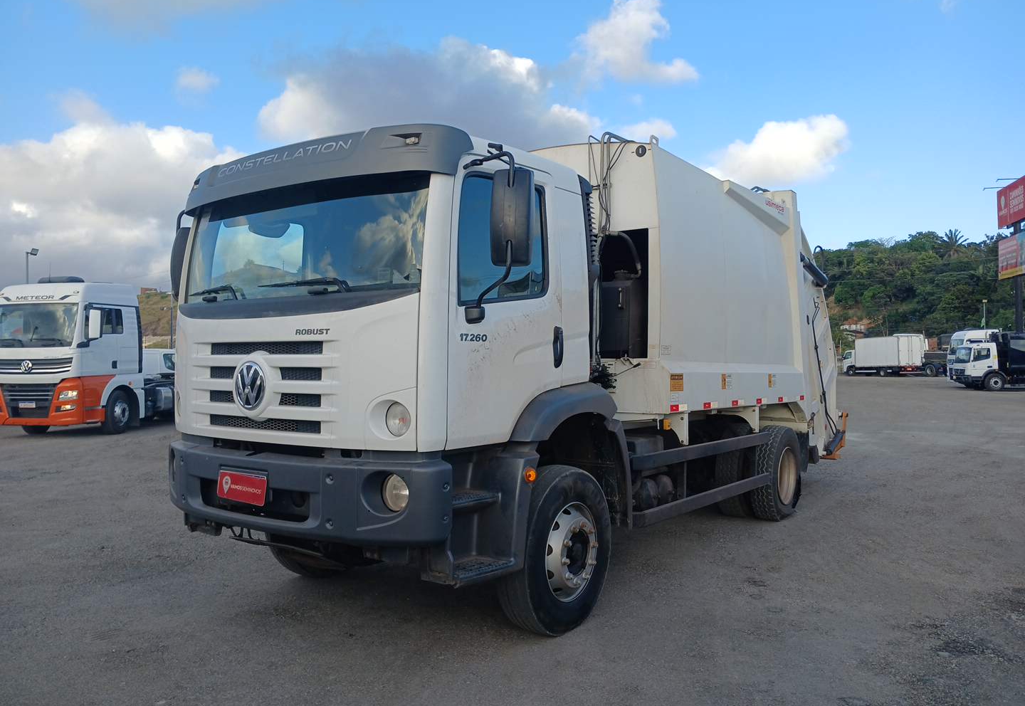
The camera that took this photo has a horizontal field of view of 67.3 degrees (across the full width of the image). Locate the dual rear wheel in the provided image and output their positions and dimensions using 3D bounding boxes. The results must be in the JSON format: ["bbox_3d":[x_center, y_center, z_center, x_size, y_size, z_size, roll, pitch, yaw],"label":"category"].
[{"bbox_3d":[2.664,1.293,8.283,0.590,0.990,1.000,-1,-2,36],"label":"dual rear wheel"}]

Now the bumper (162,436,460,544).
[{"bbox_3d":[-1.353,0.737,4.283,2.430,0.400,0.330,-1,-2,36],"label":"bumper"}]

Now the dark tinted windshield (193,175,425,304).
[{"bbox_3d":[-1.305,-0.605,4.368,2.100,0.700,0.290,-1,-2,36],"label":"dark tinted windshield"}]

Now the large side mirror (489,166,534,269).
[{"bbox_3d":[-0.009,-0.652,3.704,0.210,0.455,0.105,0,-2,28],"label":"large side mirror"}]

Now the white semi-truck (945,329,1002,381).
[{"bbox_3d":[33.100,0.250,51.900,6.200,3.800,2.500,0,-1,6],"label":"white semi-truck"}]

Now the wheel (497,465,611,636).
[{"bbox_3d":[0.259,1.195,4.768,0.290,0.990,1.000,-1,-2,36],"label":"wheel"}]

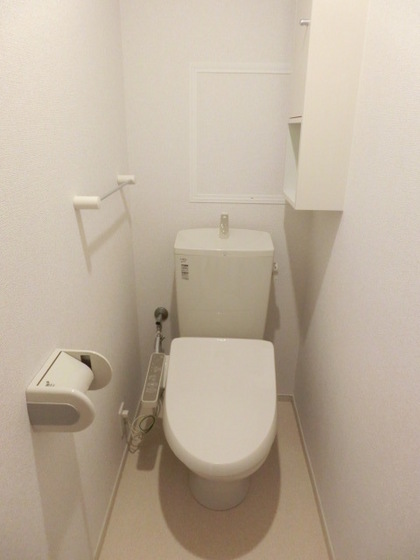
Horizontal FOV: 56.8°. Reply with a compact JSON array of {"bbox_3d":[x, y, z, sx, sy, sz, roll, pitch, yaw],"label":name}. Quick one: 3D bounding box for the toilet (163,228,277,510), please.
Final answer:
[{"bbox_3d":[0.043,0.355,1.432,0.384,0.885,0.805,1,21,2],"label":"toilet"}]

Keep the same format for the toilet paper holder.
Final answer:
[{"bbox_3d":[-0.300,0.243,0.865,0.132,0.108,0.150,1,21,2],"label":"toilet paper holder"}]

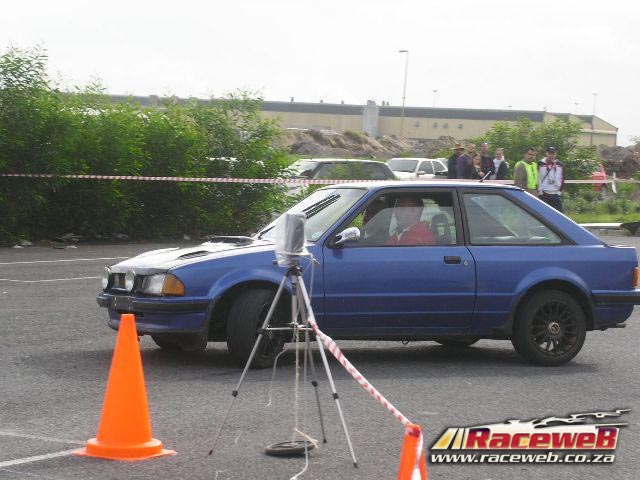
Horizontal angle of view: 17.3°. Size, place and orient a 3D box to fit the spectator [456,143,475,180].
[{"bbox_3d":[3.136,-1.162,45.488,0.500,1.780,0.330,0,3,-33],"label":"spectator"}]

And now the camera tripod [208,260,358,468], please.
[{"bbox_3d":[-0.175,0.609,11.172,0.777,1.035,0.893,2,3,0],"label":"camera tripod"}]

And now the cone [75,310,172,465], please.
[{"bbox_3d":[-1.002,0.745,10.939,0.390,0.725,0.390,4,3,40],"label":"cone"}]

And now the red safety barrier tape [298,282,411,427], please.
[{"bbox_3d":[0.154,0.541,10.334,0.090,0.566,1.528,1,3,-21],"label":"red safety barrier tape"}]

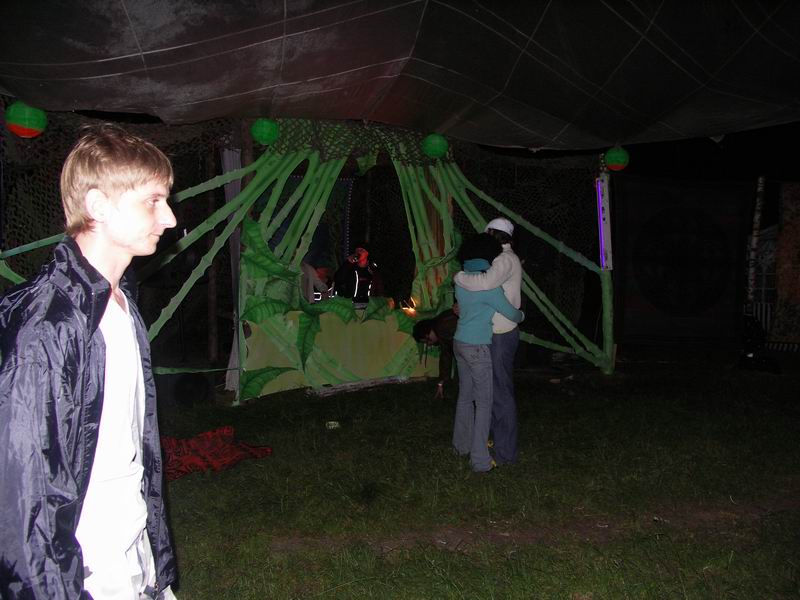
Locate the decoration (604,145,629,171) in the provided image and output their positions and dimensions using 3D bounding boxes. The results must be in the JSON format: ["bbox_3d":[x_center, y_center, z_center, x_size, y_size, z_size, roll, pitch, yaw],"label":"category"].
[{"bbox_3d":[2.668,-1.732,7.950,0.300,0.300,0.300,0,5,0],"label":"decoration"}]

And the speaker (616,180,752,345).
[{"bbox_3d":[4.118,-0.598,9.683,2.041,2.416,0.500,0,5,0],"label":"speaker"}]

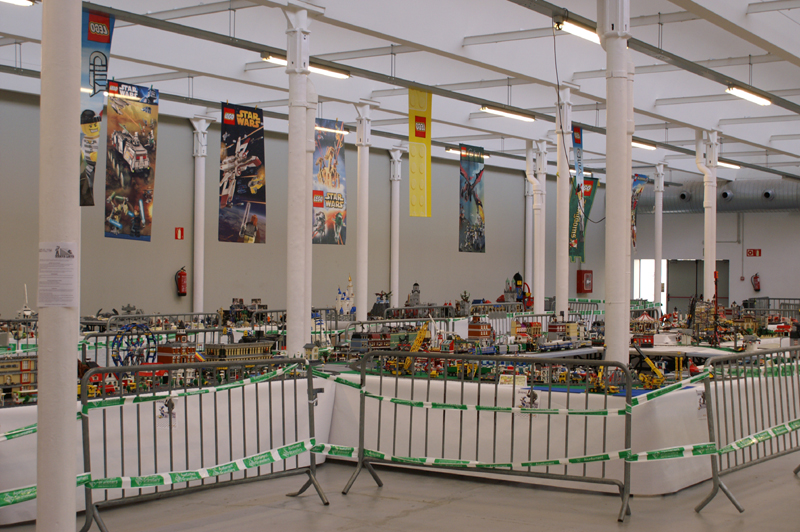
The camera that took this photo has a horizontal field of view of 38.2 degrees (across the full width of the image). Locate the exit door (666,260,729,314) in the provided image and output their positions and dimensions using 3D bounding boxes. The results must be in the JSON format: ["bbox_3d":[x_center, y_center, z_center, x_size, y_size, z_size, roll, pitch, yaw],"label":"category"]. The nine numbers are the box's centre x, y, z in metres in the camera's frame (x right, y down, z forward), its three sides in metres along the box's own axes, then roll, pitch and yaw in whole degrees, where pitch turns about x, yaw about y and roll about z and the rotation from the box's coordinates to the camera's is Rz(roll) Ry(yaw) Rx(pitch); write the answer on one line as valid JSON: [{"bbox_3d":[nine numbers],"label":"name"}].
[{"bbox_3d":[8.371,0.909,32.497,1.820,2.100,0.100,0,0,35],"label":"exit door"}]

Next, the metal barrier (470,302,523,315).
[{"bbox_3d":[1.848,1.216,21.838,0.420,1.030,2.000,1,0,34],"label":"metal barrier"}]

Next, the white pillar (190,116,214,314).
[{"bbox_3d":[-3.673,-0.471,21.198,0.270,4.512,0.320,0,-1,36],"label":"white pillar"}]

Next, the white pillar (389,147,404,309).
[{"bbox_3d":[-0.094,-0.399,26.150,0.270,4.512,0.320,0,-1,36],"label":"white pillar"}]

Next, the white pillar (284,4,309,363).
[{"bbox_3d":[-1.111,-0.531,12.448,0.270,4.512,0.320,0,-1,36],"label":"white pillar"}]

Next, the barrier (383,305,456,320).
[{"bbox_3d":[0.371,1.277,20.398,0.450,1.100,2.100,0,0,34],"label":"barrier"}]

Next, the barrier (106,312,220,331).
[{"bbox_3d":[-3.268,1.222,16.098,0.450,1.100,2.100,0,0,36],"label":"barrier"}]

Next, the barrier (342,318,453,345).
[{"bbox_3d":[-0.008,1.252,15.198,0.450,1.100,2.100,0,0,39],"label":"barrier"}]

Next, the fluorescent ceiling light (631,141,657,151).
[{"bbox_3d":[4.525,-2.297,21.738,0.150,0.110,1.480,0,-1,36],"label":"fluorescent ceiling light"}]

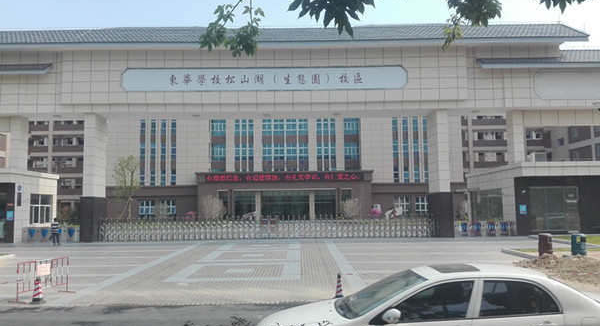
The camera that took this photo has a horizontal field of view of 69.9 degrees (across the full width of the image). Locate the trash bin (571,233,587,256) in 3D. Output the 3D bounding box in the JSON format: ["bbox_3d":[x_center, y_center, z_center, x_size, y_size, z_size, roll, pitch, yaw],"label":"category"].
[{"bbox_3d":[12.031,3.503,18.564,0.480,0.950,0.400,0,-5,-3],"label":"trash bin"}]

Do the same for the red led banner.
[{"bbox_3d":[-2.054,1.961,57.041,21.099,1.290,0.250,-1,-5,0],"label":"red led banner"}]

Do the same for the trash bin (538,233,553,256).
[{"bbox_3d":[10.692,3.527,18.676,0.480,0.950,0.400,2,-5,-30],"label":"trash bin"}]

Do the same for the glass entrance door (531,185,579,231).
[{"bbox_3d":[16.783,3.045,28.186,3.212,2.958,0.120,-1,-5,0],"label":"glass entrance door"}]

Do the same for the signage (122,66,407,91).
[{"bbox_3d":[-2.291,-5.417,27.852,18.568,1.582,0.120,-1,-5,0],"label":"signage"}]

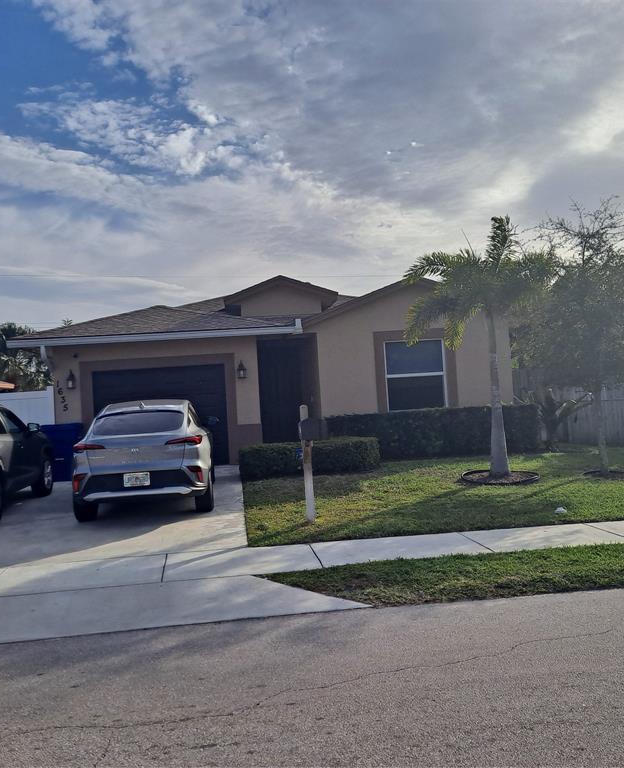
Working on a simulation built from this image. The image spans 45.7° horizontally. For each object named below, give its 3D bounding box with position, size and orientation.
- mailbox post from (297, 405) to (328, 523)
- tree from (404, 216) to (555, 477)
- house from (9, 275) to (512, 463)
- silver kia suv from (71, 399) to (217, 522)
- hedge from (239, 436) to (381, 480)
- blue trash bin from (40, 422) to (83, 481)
[{"bbox_3d":[0.004,0.932,8.641,0.280,1.380,0.450,-4,-1,3],"label":"mailbox post"},{"bbox_3d":[2.763,-0.611,11.820,2.520,4.140,2.400,-3,-1,-6],"label":"tree"},{"bbox_3d":[-1.261,-0.326,20.801,10.500,4.250,11.800,-3,-1,-6],"label":"house"},{"bbox_3d":[-2.446,0.997,11.371,1.820,1.560,4.630,-3,1,-7],"label":"silver kia suv"},{"bbox_3d":[-0.073,1.349,13.553,2.500,0.560,1.150,-3,-1,-6],"label":"hedge"},{"bbox_3d":[-4.856,1.333,14.575,0.770,1.100,0.800,-3,-1,-6],"label":"blue trash bin"}]

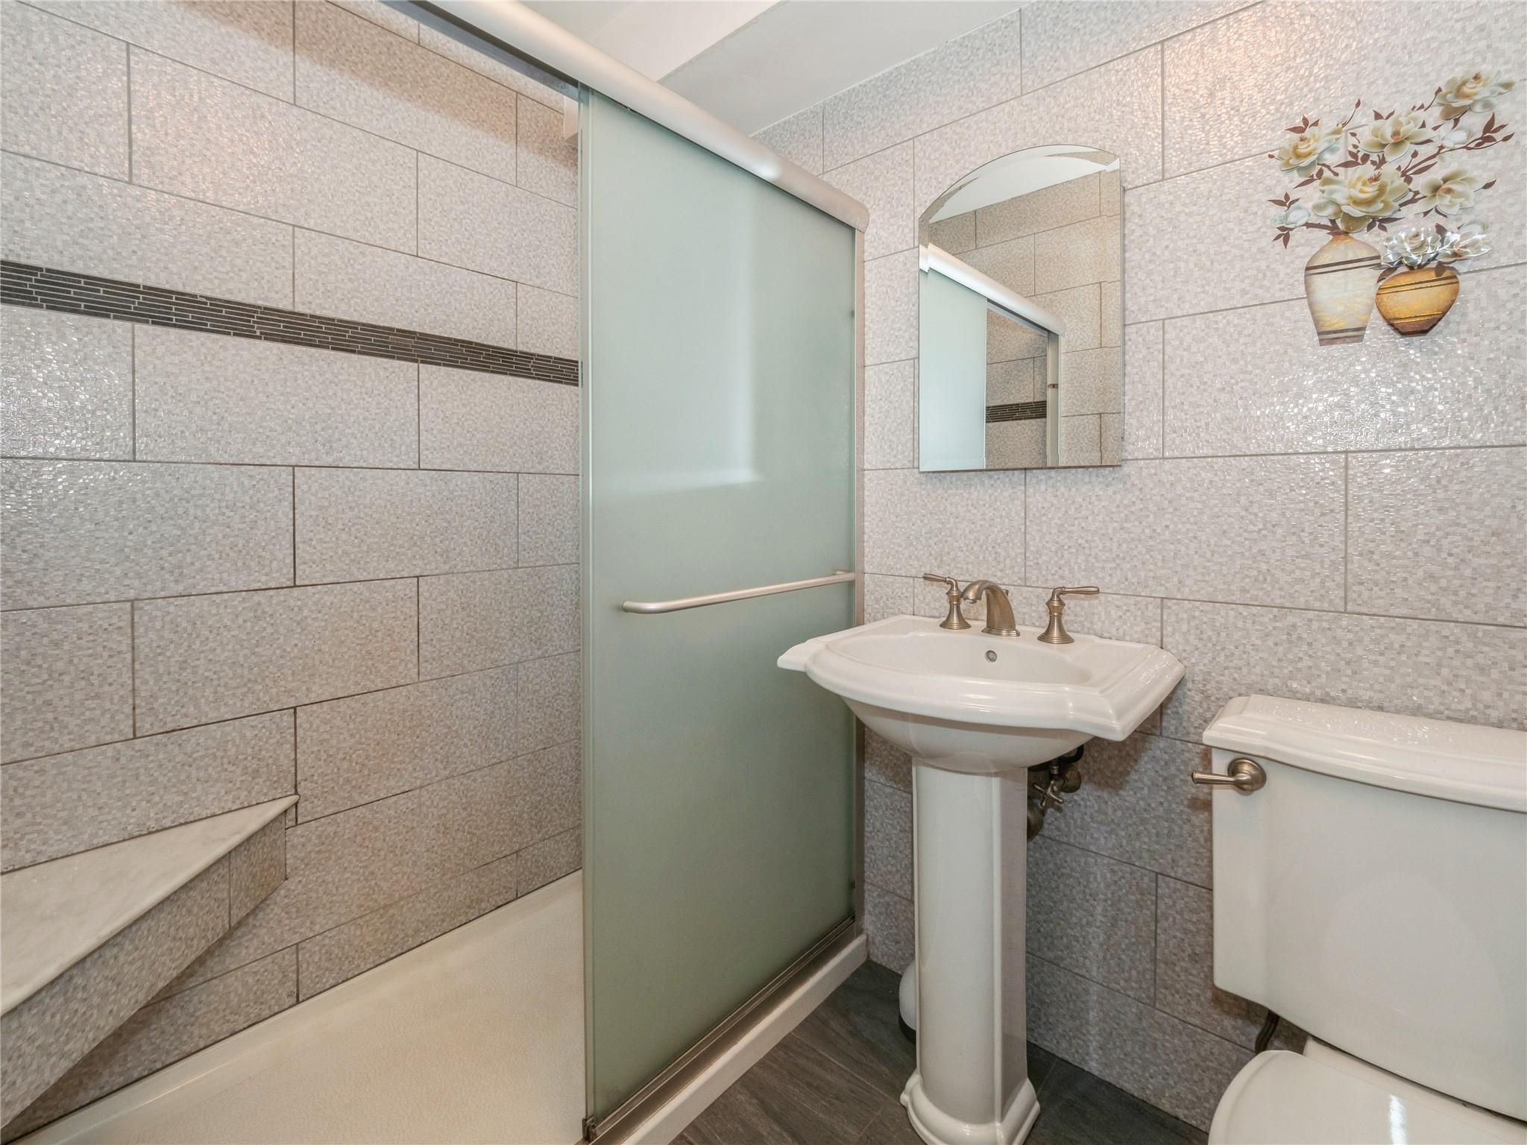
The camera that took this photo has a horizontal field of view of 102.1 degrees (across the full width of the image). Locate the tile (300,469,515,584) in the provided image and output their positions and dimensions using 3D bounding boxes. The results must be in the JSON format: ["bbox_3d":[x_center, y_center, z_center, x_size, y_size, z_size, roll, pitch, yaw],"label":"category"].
[{"bbox_3d":[-0.855,-0.120,1.531,0.010,0.265,0.497,0,3,44],"label":"tile"}]

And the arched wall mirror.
[{"bbox_3d":[0.531,-0.548,1.314,0.411,0.658,0.030,2,4,38],"label":"arched wall mirror"}]

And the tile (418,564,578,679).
[{"bbox_3d":[-0.683,0.121,1.711,0.010,0.265,0.497,0,3,44],"label":"tile"}]

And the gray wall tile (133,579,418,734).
[{"bbox_3d":[-1.027,0.163,1.355,0.010,0.265,0.497,0,3,44],"label":"gray wall tile"}]

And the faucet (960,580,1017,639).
[{"bbox_3d":[0.444,0.072,1.218,0.071,0.118,0.194,2,4,38],"label":"faucet"}]

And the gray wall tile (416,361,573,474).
[{"bbox_3d":[-0.682,-0.405,1.708,0.010,0.268,0.497,0,3,44],"label":"gray wall tile"}]

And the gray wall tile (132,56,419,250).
[{"bbox_3d":[-1.025,-0.886,1.348,0.010,0.265,0.497,0,3,44],"label":"gray wall tile"}]

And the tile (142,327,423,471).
[{"bbox_3d":[-1.026,-0.363,1.351,0.010,0.268,0.497,0,3,44],"label":"tile"}]

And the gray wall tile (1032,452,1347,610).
[{"bbox_3d":[0.755,-0.083,1.165,0.499,0.258,0.010,2,4,38],"label":"gray wall tile"}]

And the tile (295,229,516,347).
[{"bbox_3d":[-0.854,-0.684,1.528,0.010,0.186,0.497,0,3,44],"label":"tile"}]

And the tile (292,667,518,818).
[{"bbox_3d":[-0.850,0.400,1.525,0.010,0.258,0.491,3,4,42],"label":"tile"}]

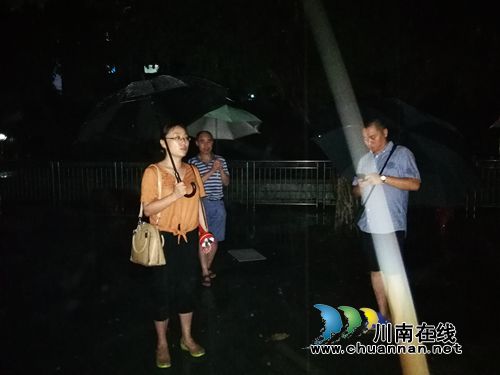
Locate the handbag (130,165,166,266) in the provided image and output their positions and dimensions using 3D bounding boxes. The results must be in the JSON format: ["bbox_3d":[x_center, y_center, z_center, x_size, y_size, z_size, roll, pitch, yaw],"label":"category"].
[{"bbox_3d":[-0.643,0.180,2.480,0.170,0.630,0.280,-3,4,-37],"label":"handbag"}]

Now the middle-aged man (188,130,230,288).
[{"bbox_3d":[-0.465,0.235,4.270,0.500,1.690,0.400,-1,3,-9],"label":"middle-aged man"}]

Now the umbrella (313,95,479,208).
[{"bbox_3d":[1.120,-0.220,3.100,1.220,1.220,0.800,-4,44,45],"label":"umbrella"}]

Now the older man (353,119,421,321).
[{"bbox_3d":[1.095,0.305,3.140,0.420,1.690,0.540,-3,5,-43],"label":"older man"}]

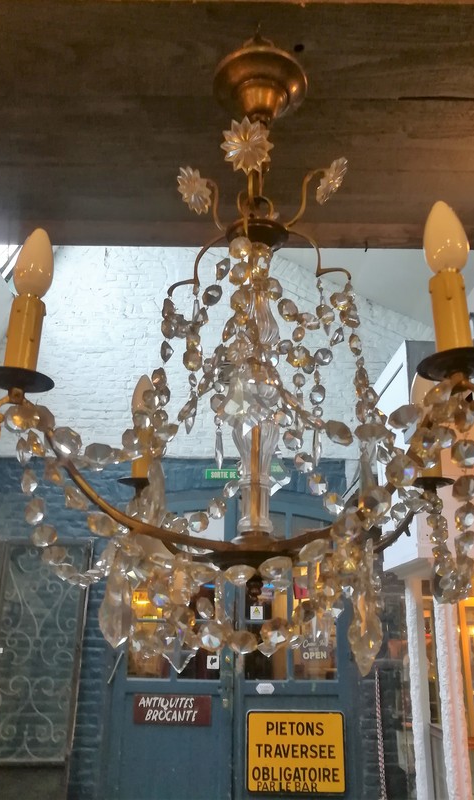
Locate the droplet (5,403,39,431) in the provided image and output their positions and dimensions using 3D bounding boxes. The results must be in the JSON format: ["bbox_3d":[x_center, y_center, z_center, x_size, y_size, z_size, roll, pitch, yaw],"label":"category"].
[{"bbox_3d":[-0.170,0.015,0.474,0.022,0.022,0.011,8,-21,-19],"label":"droplet"}]

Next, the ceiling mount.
[{"bbox_3d":[0.031,-0.433,0.815,0.125,0.085,0.125,1,-20,2],"label":"ceiling mount"}]

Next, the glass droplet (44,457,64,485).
[{"bbox_3d":[-0.141,0.055,0.463,0.011,0.022,0.022,-7,-21,22],"label":"glass droplet"}]

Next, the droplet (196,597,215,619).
[{"bbox_3d":[-0.030,0.201,0.580,0.021,0.022,0.012,4,-20,-6],"label":"droplet"}]

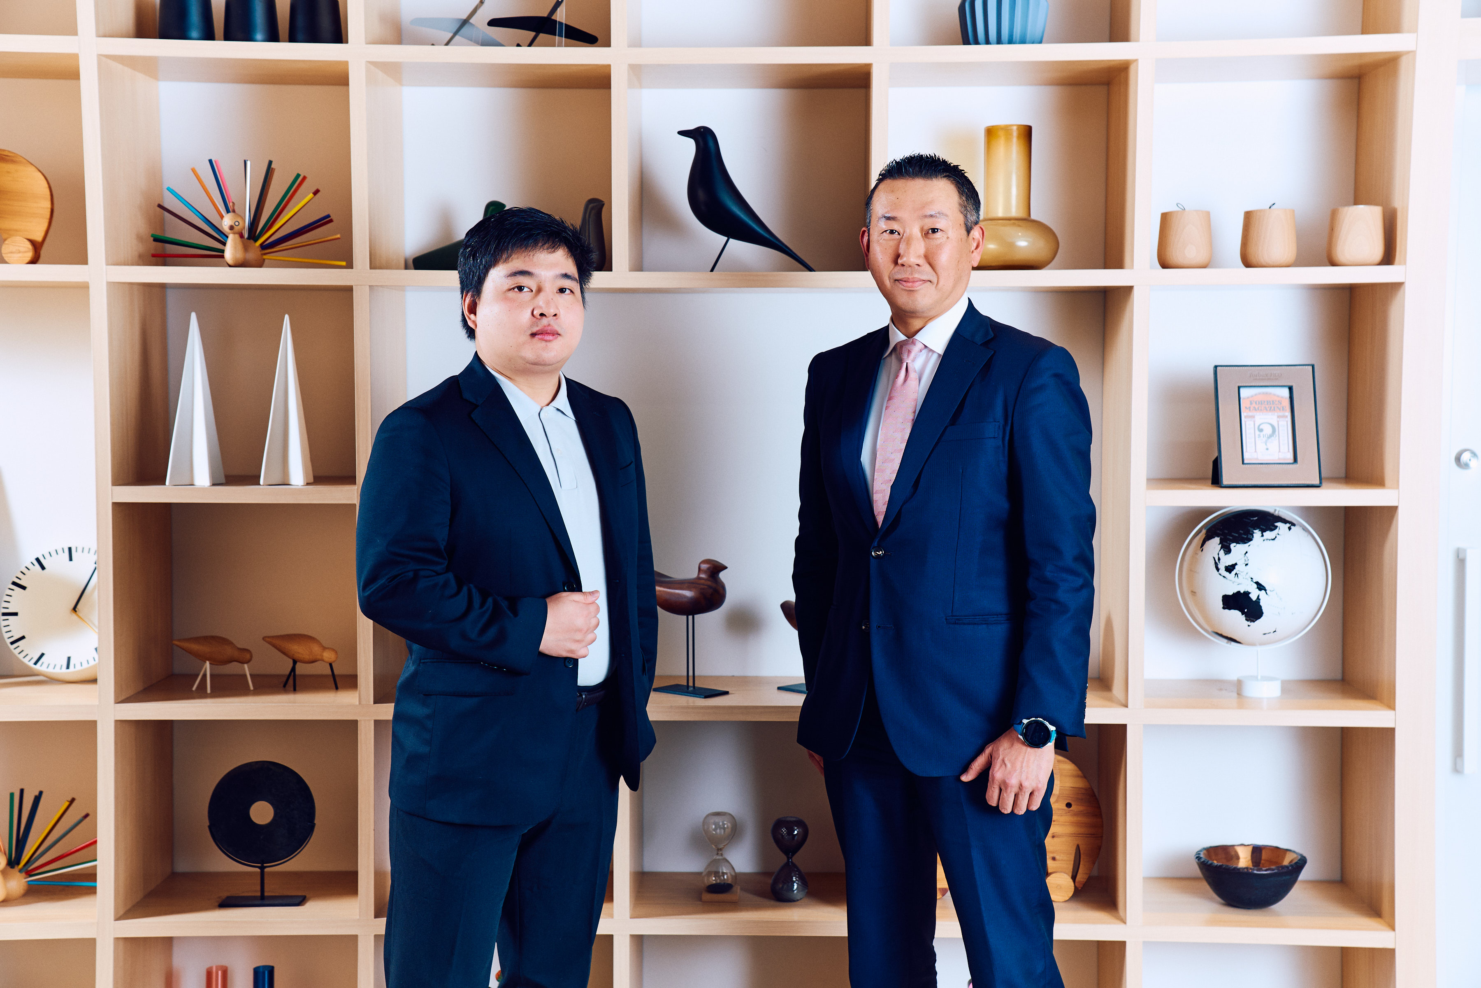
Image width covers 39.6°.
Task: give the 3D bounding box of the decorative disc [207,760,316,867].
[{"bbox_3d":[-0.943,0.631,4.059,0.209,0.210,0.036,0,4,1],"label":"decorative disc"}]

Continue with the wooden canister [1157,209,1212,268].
[{"bbox_3d":[0.845,-0.482,3.910,0.103,0.118,0.103,0,4,1],"label":"wooden canister"}]

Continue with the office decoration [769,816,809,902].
[{"bbox_3d":[0.098,0.717,4.061,0.077,0.160,0.077,0,4,1],"label":"office decoration"}]

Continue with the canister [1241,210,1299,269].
[{"bbox_3d":[1.004,-0.483,3.906,0.105,0.118,0.105,0,4,1],"label":"canister"}]

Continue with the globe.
[{"bbox_3d":[1.008,0.160,4.037,0.292,0.291,0.268,0,4,1],"label":"globe"}]

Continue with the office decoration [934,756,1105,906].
[{"bbox_3d":[0.511,0.641,4.015,0.375,0.278,0.095,0,4,5],"label":"office decoration"}]

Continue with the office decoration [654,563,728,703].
[{"bbox_3d":[-0.107,0.251,3.947,0.215,0.260,0.088,3,5,40],"label":"office decoration"}]

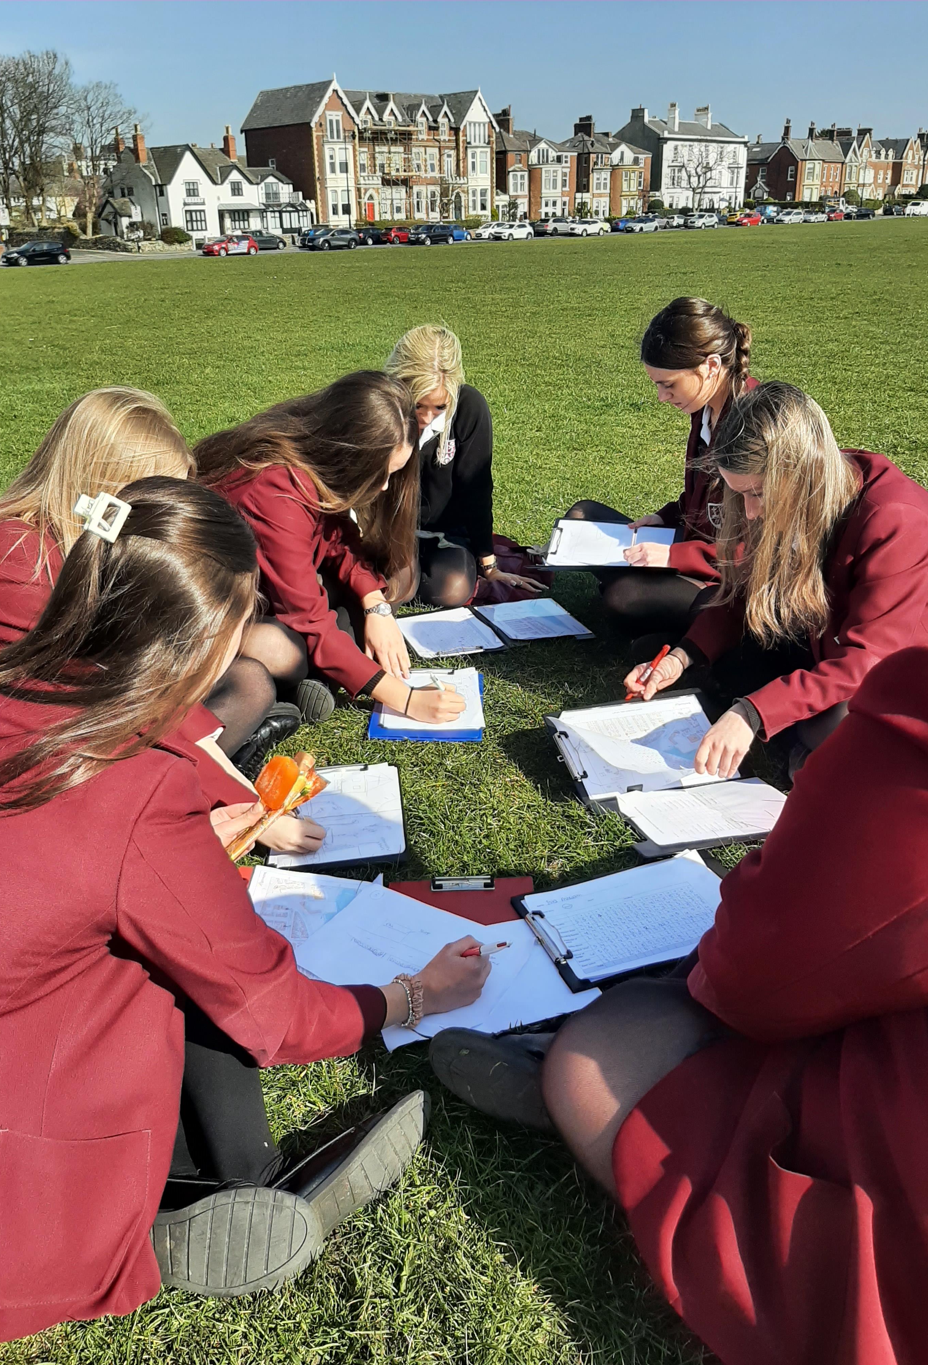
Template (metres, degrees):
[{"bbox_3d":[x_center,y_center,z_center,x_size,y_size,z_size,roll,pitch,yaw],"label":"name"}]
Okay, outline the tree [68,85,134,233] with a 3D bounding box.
[{"bbox_3d":[-30.722,-44.296,87.000,5.800,11.900,5.800,-2,23,0],"label":"tree"}]

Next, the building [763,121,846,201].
[{"bbox_3d":[49.906,-76.750,152.730,11.000,11.800,6.200,-22,32,-37],"label":"building"}]

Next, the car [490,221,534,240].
[{"bbox_3d":[4.591,-42.699,97.000,4.250,1.560,1.820,-23,32,-39],"label":"car"}]

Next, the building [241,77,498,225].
[{"bbox_3d":[-9.387,-56.177,112.041,25.100,15.600,13.600,-22,30,-38],"label":"building"}]

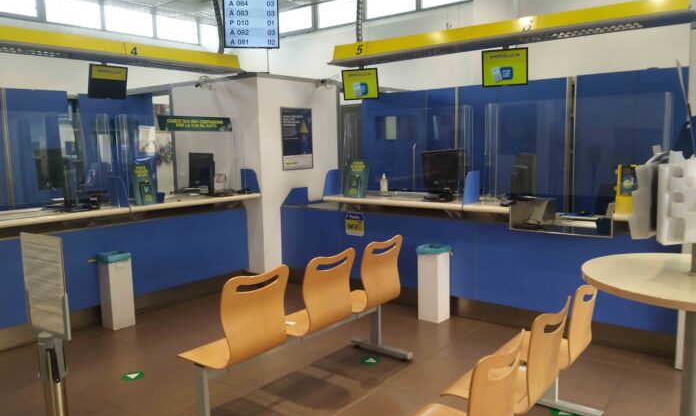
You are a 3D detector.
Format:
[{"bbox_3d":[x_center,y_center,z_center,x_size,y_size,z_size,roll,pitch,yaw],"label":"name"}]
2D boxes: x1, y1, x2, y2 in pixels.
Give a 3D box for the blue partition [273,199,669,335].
[{"bbox_3d":[0.765,0.426,4.856,3.782,0.713,0.060,4,9,38],"label":"blue partition"}]

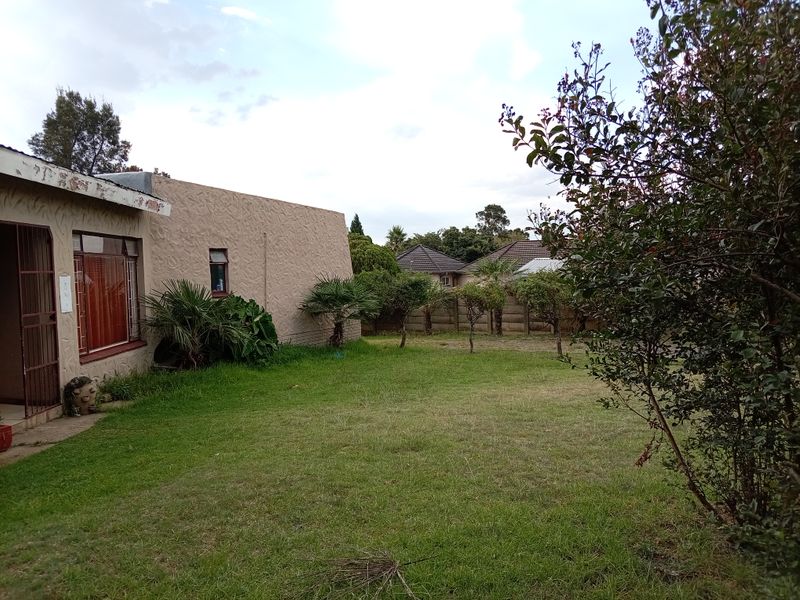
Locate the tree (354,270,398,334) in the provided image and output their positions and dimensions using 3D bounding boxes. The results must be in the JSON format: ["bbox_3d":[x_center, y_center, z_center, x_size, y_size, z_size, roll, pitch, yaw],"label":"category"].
[{"bbox_3d":[-0.874,0.069,19.800,1.750,2.300,1.700,-1,3,0],"label":"tree"}]

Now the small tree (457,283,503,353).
[{"bbox_3d":[1.825,0.402,13.100,1.050,1.600,1.000,-1,3,0],"label":"small tree"}]

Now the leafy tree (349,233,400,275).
[{"bbox_3d":[-1.478,-0.750,25.500,3.200,4.460,3.100,-1,3,0],"label":"leafy tree"}]

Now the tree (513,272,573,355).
[{"bbox_3d":[3.030,0.285,12.200,1.350,1.820,1.250,-1,3,0],"label":"tree"}]

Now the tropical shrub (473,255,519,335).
[{"bbox_3d":[3.290,-0.125,19.300,1.600,2.660,1.600,-1,3,0],"label":"tropical shrub"}]

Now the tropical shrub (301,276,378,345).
[{"bbox_3d":[-1.592,0.283,15.200,2.000,1.850,1.900,-1,3,0],"label":"tropical shrub"}]

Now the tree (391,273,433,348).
[{"bbox_3d":[0.233,0.252,14.200,1.150,1.860,1.100,-1,3,0],"label":"tree"}]

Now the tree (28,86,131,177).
[{"bbox_3d":[-14.977,-4.673,27.000,4.800,10.510,4.600,-1,3,0],"label":"tree"}]

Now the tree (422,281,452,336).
[{"bbox_3d":[1.142,0.281,20.300,1.350,1.930,1.350,-1,3,0],"label":"tree"}]

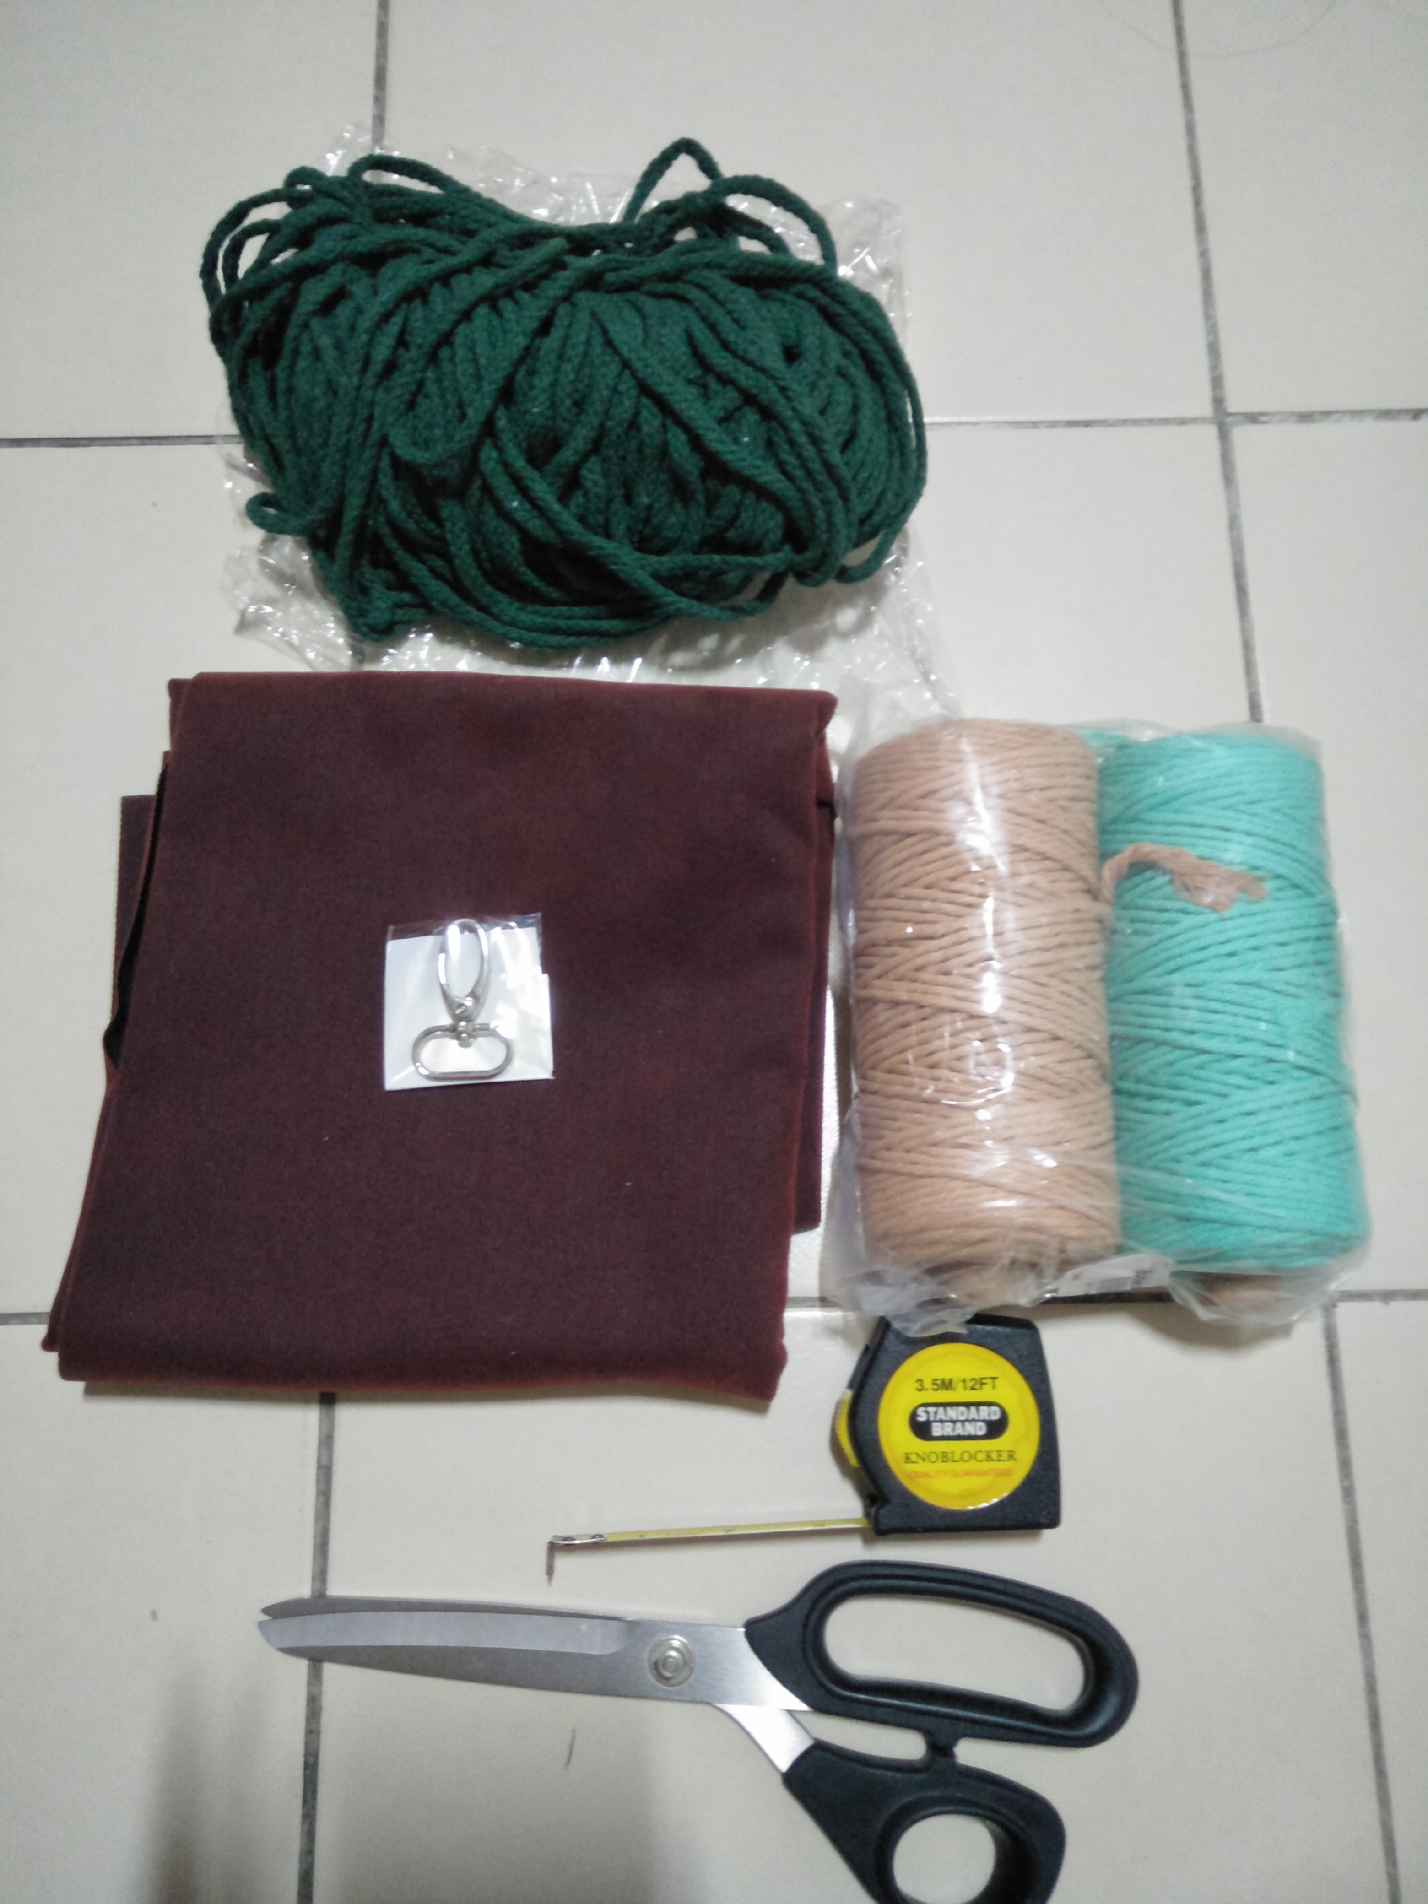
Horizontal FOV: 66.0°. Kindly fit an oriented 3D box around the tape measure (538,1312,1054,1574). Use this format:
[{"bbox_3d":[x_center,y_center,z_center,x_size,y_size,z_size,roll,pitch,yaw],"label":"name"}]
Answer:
[{"bbox_3d":[0.022,0.140,0.315,0.140,0.033,0.062,-3,79,0],"label":"tape measure"}]

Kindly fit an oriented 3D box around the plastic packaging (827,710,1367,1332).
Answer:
[{"bbox_3d":[0.110,0.021,0.319,0.144,0.072,0.169,0,79,1],"label":"plastic packaging"}]

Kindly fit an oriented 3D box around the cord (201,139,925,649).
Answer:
[{"bbox_3d":[-0.053,-0.192,0.364,0.246,0.070,0.180,0,79,1],"label":"cord"}]

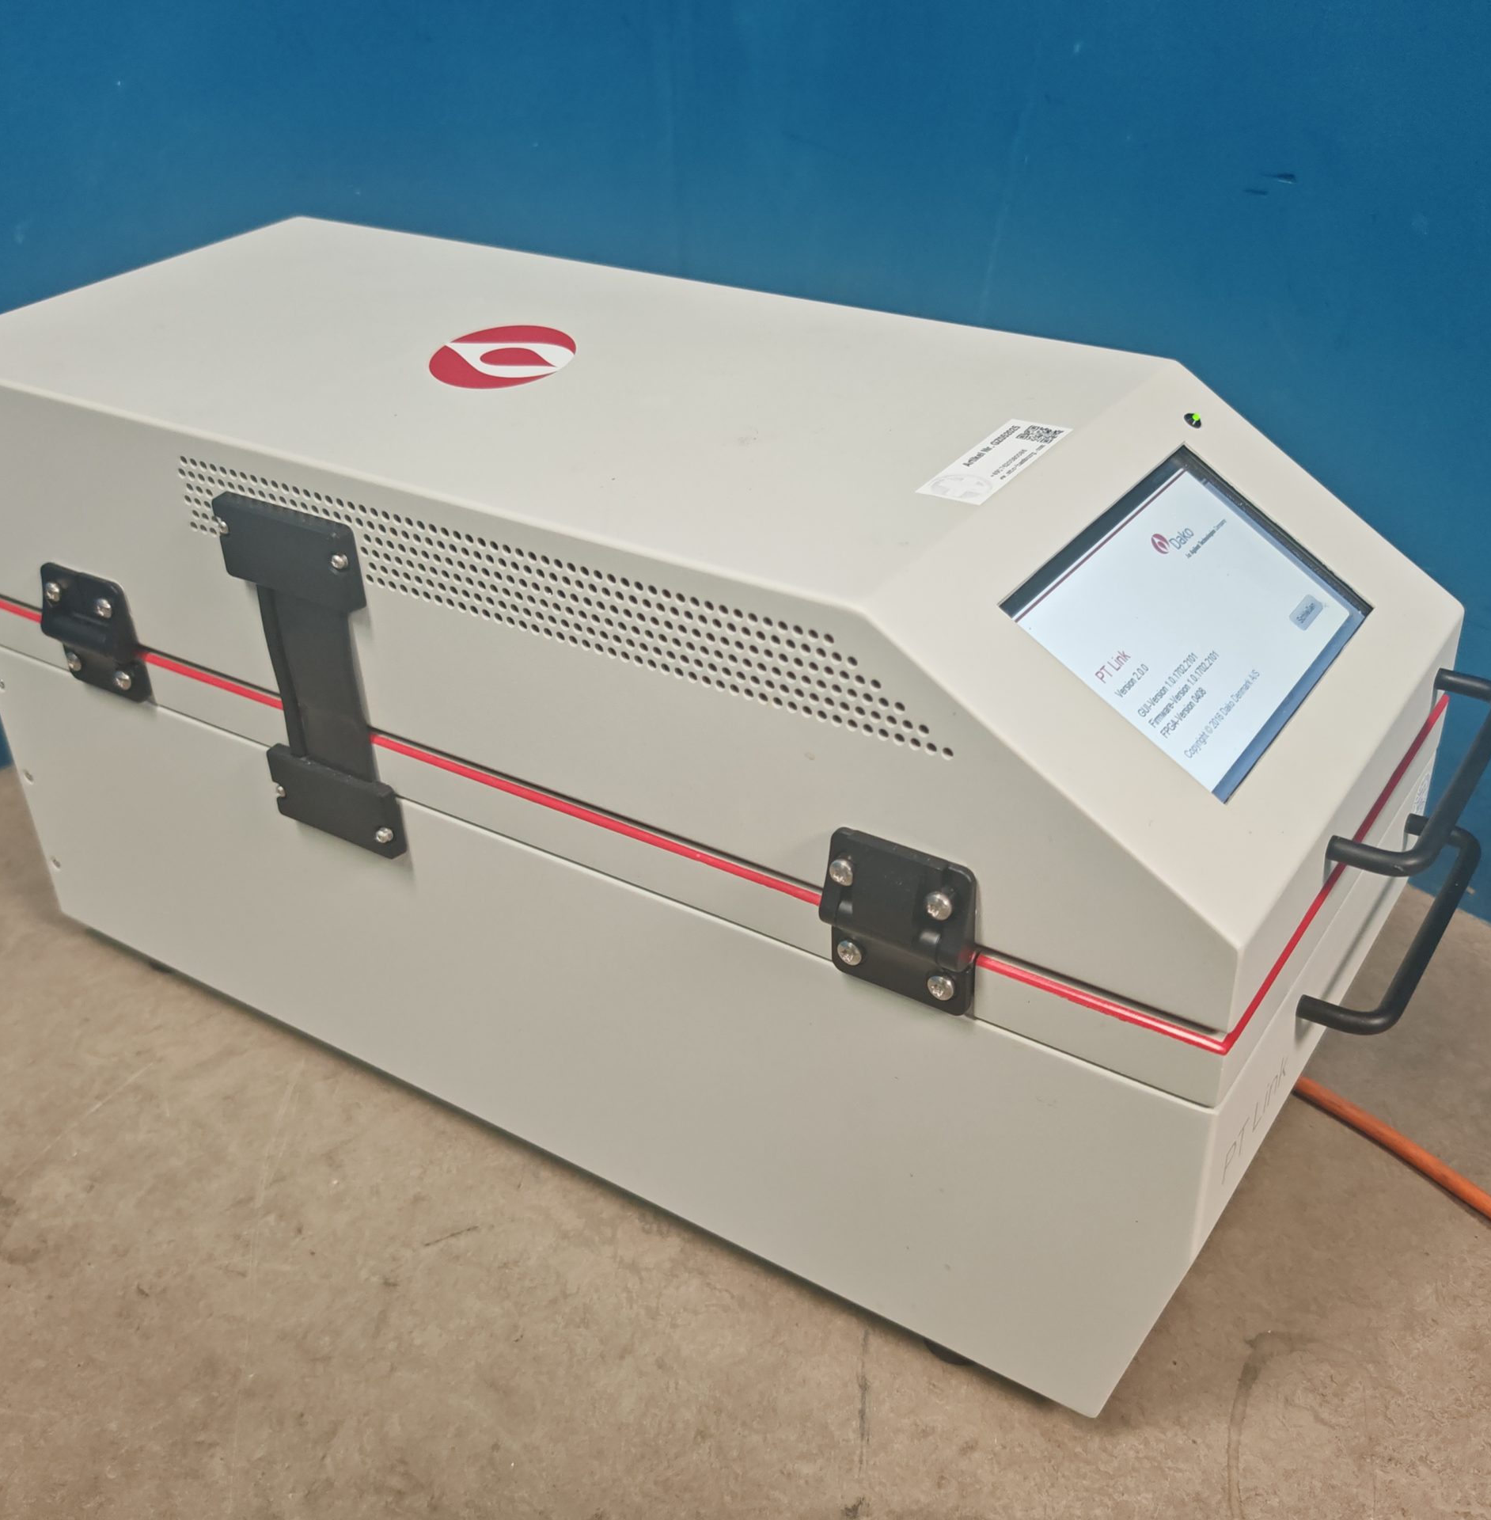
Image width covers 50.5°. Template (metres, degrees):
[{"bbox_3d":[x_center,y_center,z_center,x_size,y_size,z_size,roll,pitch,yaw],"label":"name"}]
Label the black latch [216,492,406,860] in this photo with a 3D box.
[{"bbox_3d":[-0.184,-0.032,0.671,0.072,0.154,0.011,18,37,29],"label":"black latch"}]

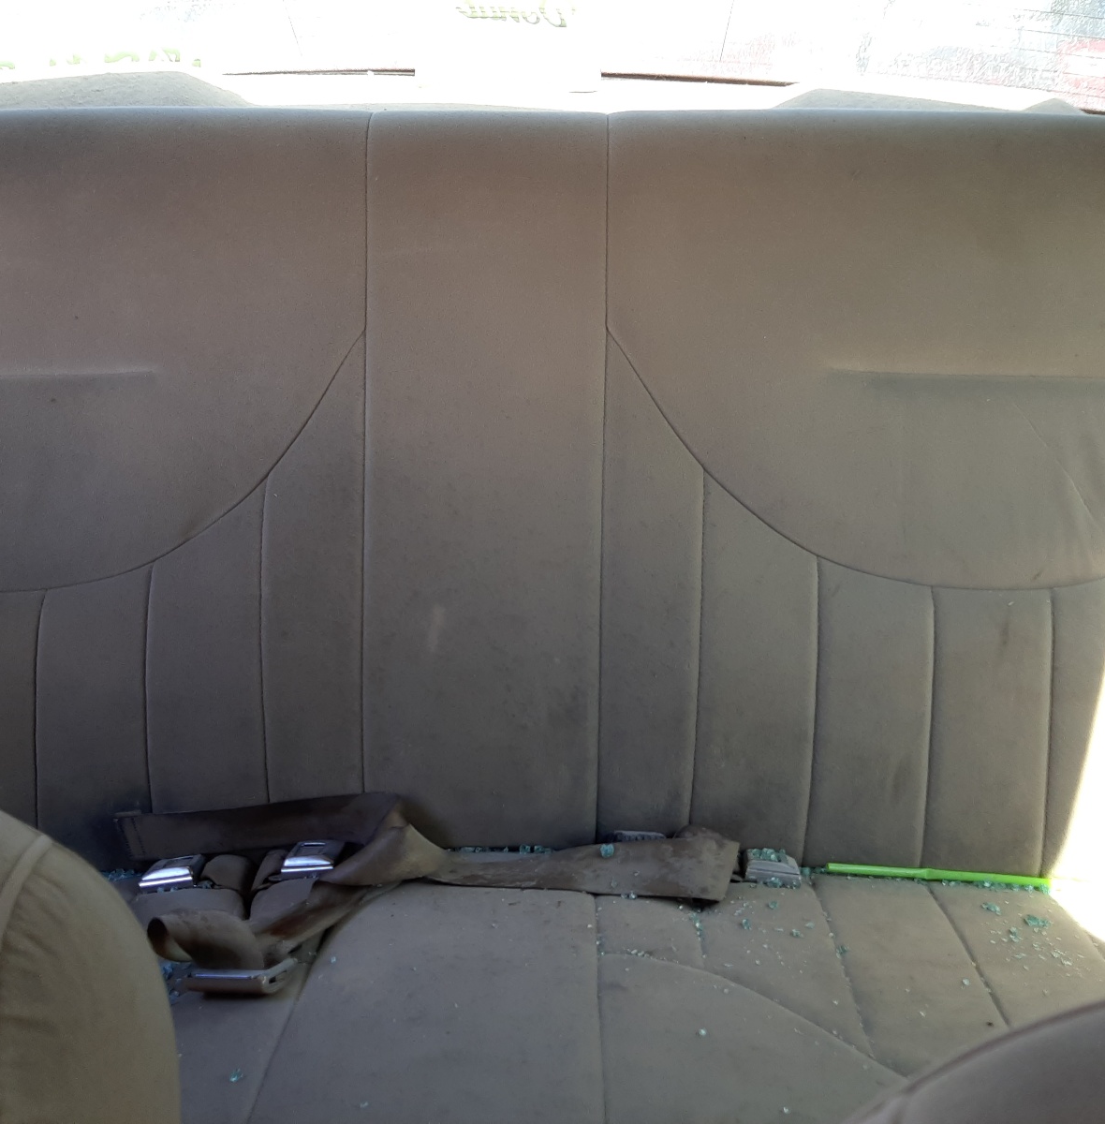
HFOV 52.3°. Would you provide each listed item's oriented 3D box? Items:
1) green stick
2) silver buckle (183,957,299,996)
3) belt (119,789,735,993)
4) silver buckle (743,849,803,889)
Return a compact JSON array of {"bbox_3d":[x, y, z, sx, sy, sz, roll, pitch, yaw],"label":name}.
[{"bbox_3d":[0.328,0.267,0.957,0.186,0.009,0.009,3,25,2],"label":"green stick"},{"bbox_3d":[-0.240,0.317,0.860,0.076,0.016,0.038,1,15,4],"label":"silver buckle"},{"bbox_3d":[-0.110,0.266,0.910,0.530,0.080,0.160,1,25,1],"label":"belt"},{"bbox_3d":[0.187,0.259,0.950,0.049,0.018,0.050,6,12,1],"label":"silver buckle"}]

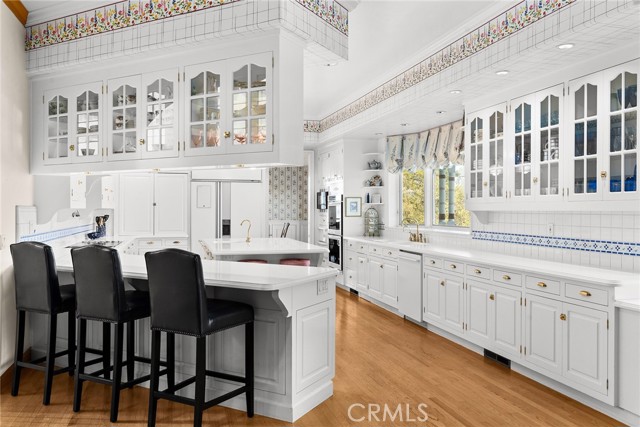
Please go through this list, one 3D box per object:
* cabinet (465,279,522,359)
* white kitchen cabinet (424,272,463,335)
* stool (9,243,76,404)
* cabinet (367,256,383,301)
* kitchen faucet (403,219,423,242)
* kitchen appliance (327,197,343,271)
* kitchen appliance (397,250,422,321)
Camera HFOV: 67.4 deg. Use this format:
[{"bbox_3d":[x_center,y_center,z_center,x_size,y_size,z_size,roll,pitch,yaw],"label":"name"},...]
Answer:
[{"bbox_3d":[1.765,0.914,4.304,0.550,0.580,0.793,0,0,-17],"label":"cabinet"},{"bbox_3d":[1.528,0.908,5.086,0.550,0.580,0.791,0,0,-17],"label":"white kitchen cabinet"},{"bbox_3d":[-1.941,0.772,3.647,0.420,1.115,0.580,0,1,25],"label":"stool"},{"bbox_3d":[1.019,0.894,6.766,0.550,0.580,0.512,0,0,-17],"label":"cabinet"},{"bbox_3d":[1.283,0.240,6.662,0.240,0.300,0.280,0,0,-17],"label":"kitchen faucet"},{"bbox_3d":[0.523,0.315,8.362,0.600,1.270,0.759,0,0,-17],"label":"kitchen appliance"},{"bbox_3d":[1.328,0.830,5.763,0.580,0.765,0.598,0,0,-17],"label":"kitchen appliance"}]

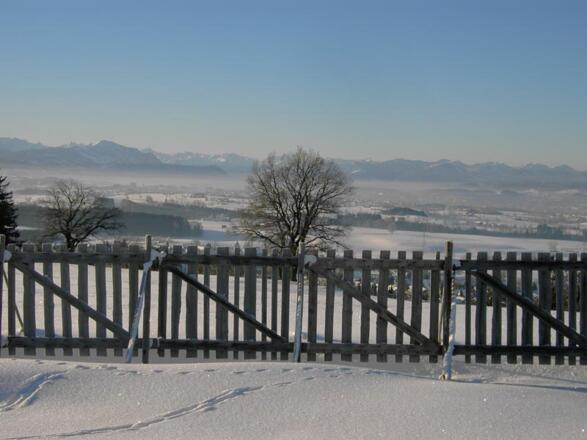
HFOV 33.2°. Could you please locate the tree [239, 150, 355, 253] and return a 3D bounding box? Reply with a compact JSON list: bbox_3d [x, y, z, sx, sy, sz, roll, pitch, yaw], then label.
[{"bbox_3d":[0.250,-0.450,78.000,8.900,10.400,8.700,1,3,0],"label":"tree"}]

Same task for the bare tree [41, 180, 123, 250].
[{"bbox_3d":[-18.100,0.150,84.000,7.000,7.100,6.800,1,3,0],"label":"bare tree"}]

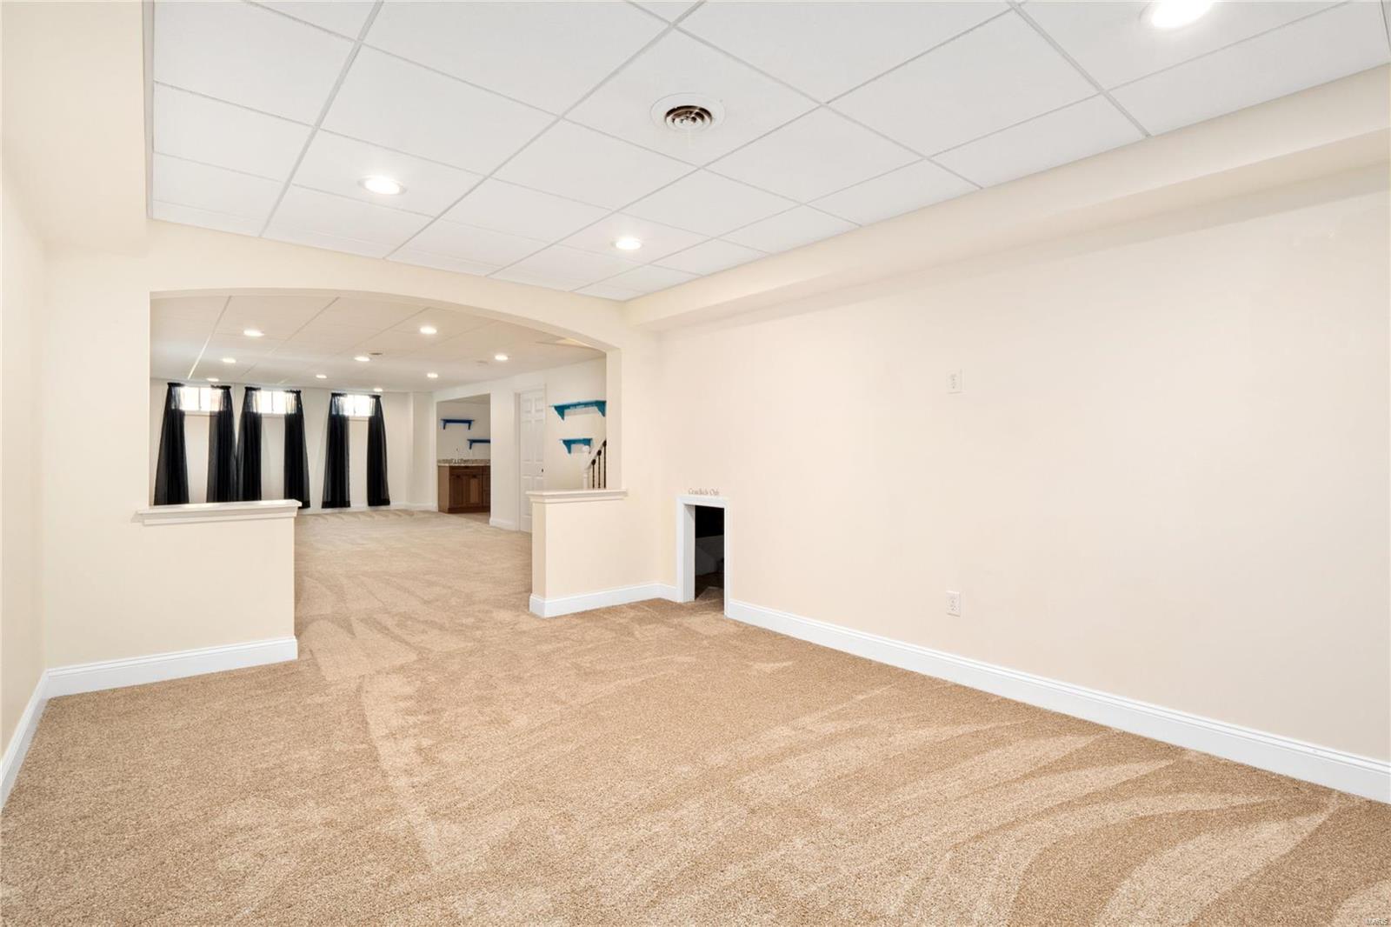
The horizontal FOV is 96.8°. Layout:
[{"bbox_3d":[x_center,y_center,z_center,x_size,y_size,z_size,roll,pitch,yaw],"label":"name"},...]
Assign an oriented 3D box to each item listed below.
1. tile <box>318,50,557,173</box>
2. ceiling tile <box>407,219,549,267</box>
[{"bbox_3d":[-0.879,-1.173,2.108,0.600,0.020,0.600,-1,2,-40],"label":"tile"},{"bbox_3d":[-1.197,-1.214,3.434,0.600,0.020,0.600,-1,2,-40],"label":"ceiling tile"}]

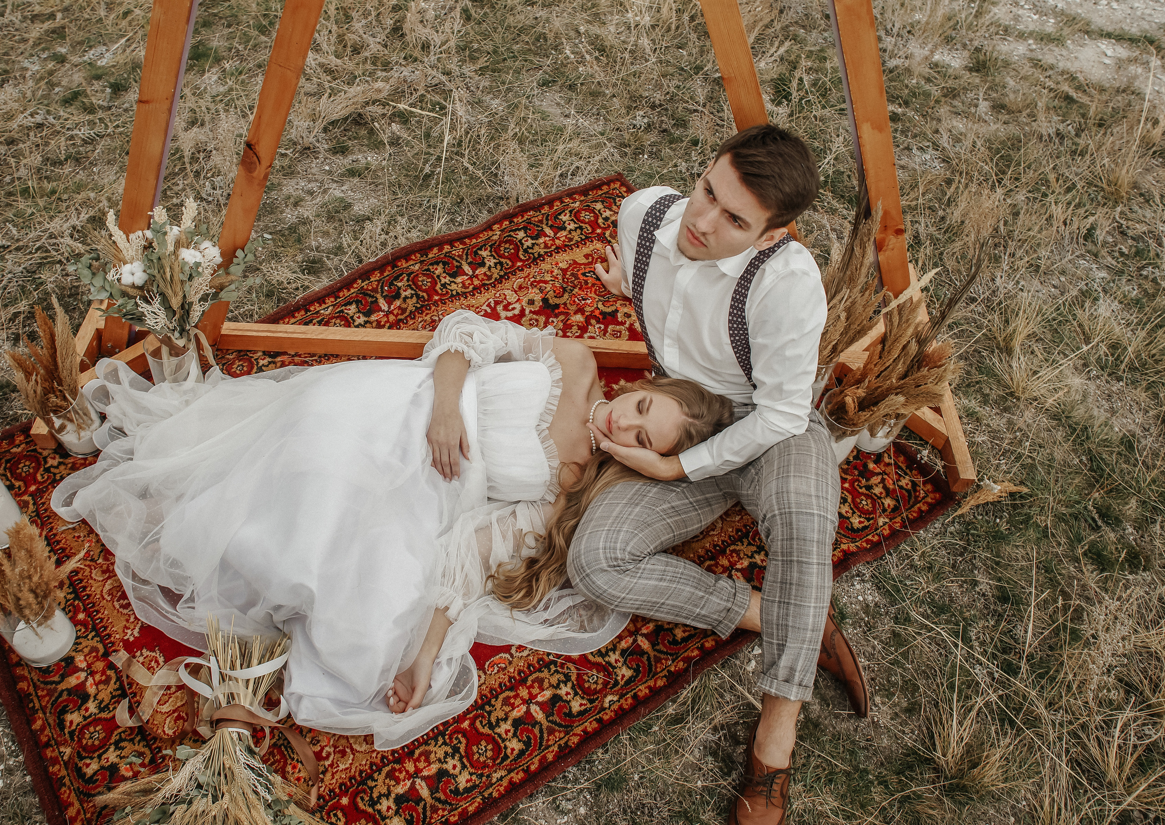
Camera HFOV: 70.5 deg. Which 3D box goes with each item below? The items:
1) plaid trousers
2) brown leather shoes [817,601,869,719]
[{"bbox_3d":[0.327,0.163,1.707,0.550,0.430,0.740,23,51,16],"label":"plaid trousers"},{"bbox_3d":[0.463,0.497,1.650,0.110,0.100,0.295,-13,52,-1],"label":"brown leather shoes"}]

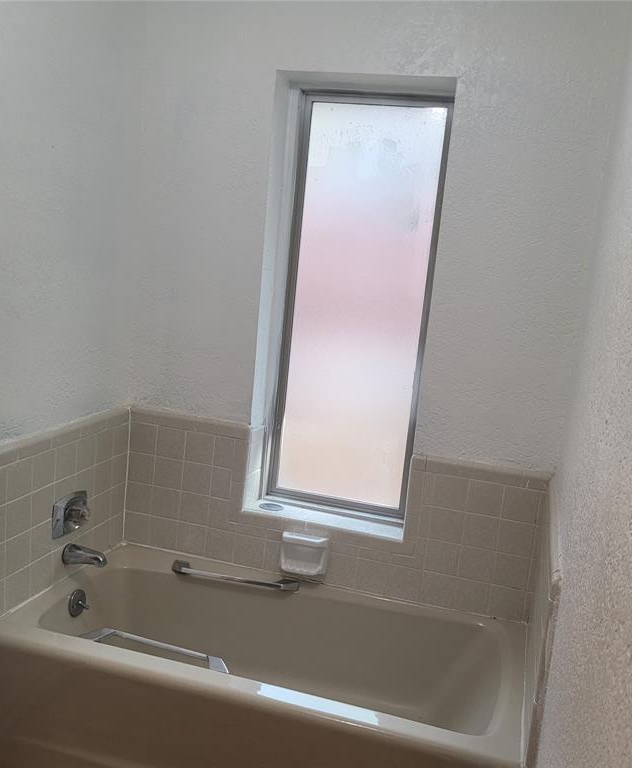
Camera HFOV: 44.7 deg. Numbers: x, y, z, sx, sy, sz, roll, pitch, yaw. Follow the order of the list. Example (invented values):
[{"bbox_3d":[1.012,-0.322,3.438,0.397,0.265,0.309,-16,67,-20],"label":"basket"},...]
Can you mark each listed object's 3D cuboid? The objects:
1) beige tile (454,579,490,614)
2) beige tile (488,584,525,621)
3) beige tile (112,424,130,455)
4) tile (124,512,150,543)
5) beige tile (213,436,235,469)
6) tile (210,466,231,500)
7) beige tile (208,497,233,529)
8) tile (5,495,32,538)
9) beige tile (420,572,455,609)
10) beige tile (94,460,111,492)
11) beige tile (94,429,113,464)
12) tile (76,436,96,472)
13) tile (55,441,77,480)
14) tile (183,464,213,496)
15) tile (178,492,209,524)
[{"bbox_3d":[0.508,0.687,2.488,0.108,0.108,0.009,8,10,15],"label":"beige tile"},{"bbox_3d":[0.613,0.702,2.459,0.108,0.108,0.009,8,10,15],"label":"beige tile"},{"bbox_3d":[-0.685,0.196,2.696,0.008,0.108,0.102,8,10,15],"label":"beige tile"},{"bbox_3d":[-0.646,0.523,2.796,0.108,0.109,0.008,8,10,16],"label":"tile"},{"bbox_3d":[-0.320,0.242,2.672,0.073,0.108,0.008,8,10,16],"label":"beige tile"},{"bbox_3d":[-0.329,0.349,2.683,0.068,0.108,0.009,8,10,15],"label":"tile"},{"bbox_3d":[-0.338,0.456,2.701,0.071,0.108,0.010,8,10,16],"label":"beige tile"},{"bbox_3d":[-0.848,0.380,2.193,0.009,0.108,0.108,8,10,15],"label":"tile"},{"bbox_3d":[0.401,0.673,2.517,0.108,0.108,0.008,8,10,16],"label":"beige tile"},{"bbox_3d":[-0.732,0.323,2.635,0.008,0.108,0.108,8,10,16],"label":"beige tile"},{"bbox_3d":[-0.715,0.211,2.596,0.008,0.108,0.108,8,10,15],"label":"beige tile"},{"bbox_3d":[-0.752,0.229,2.506,0.010,0.108,0.108,8,10,16],"label":"tile"},{"bbox_3d":[-0.783,0.244,2.402,0.010,0.108,0.108,8,10,16],"label":"tile"},{"bbox_3d":[-0.415,0.336,2.708,0.108,0.108,0.010,8,10,16],"label":"tile"},{"bbox_3d":[-0.425,0.442,2.712,0.108,0.108,0.008,8,10,15],"label":"tile"}]

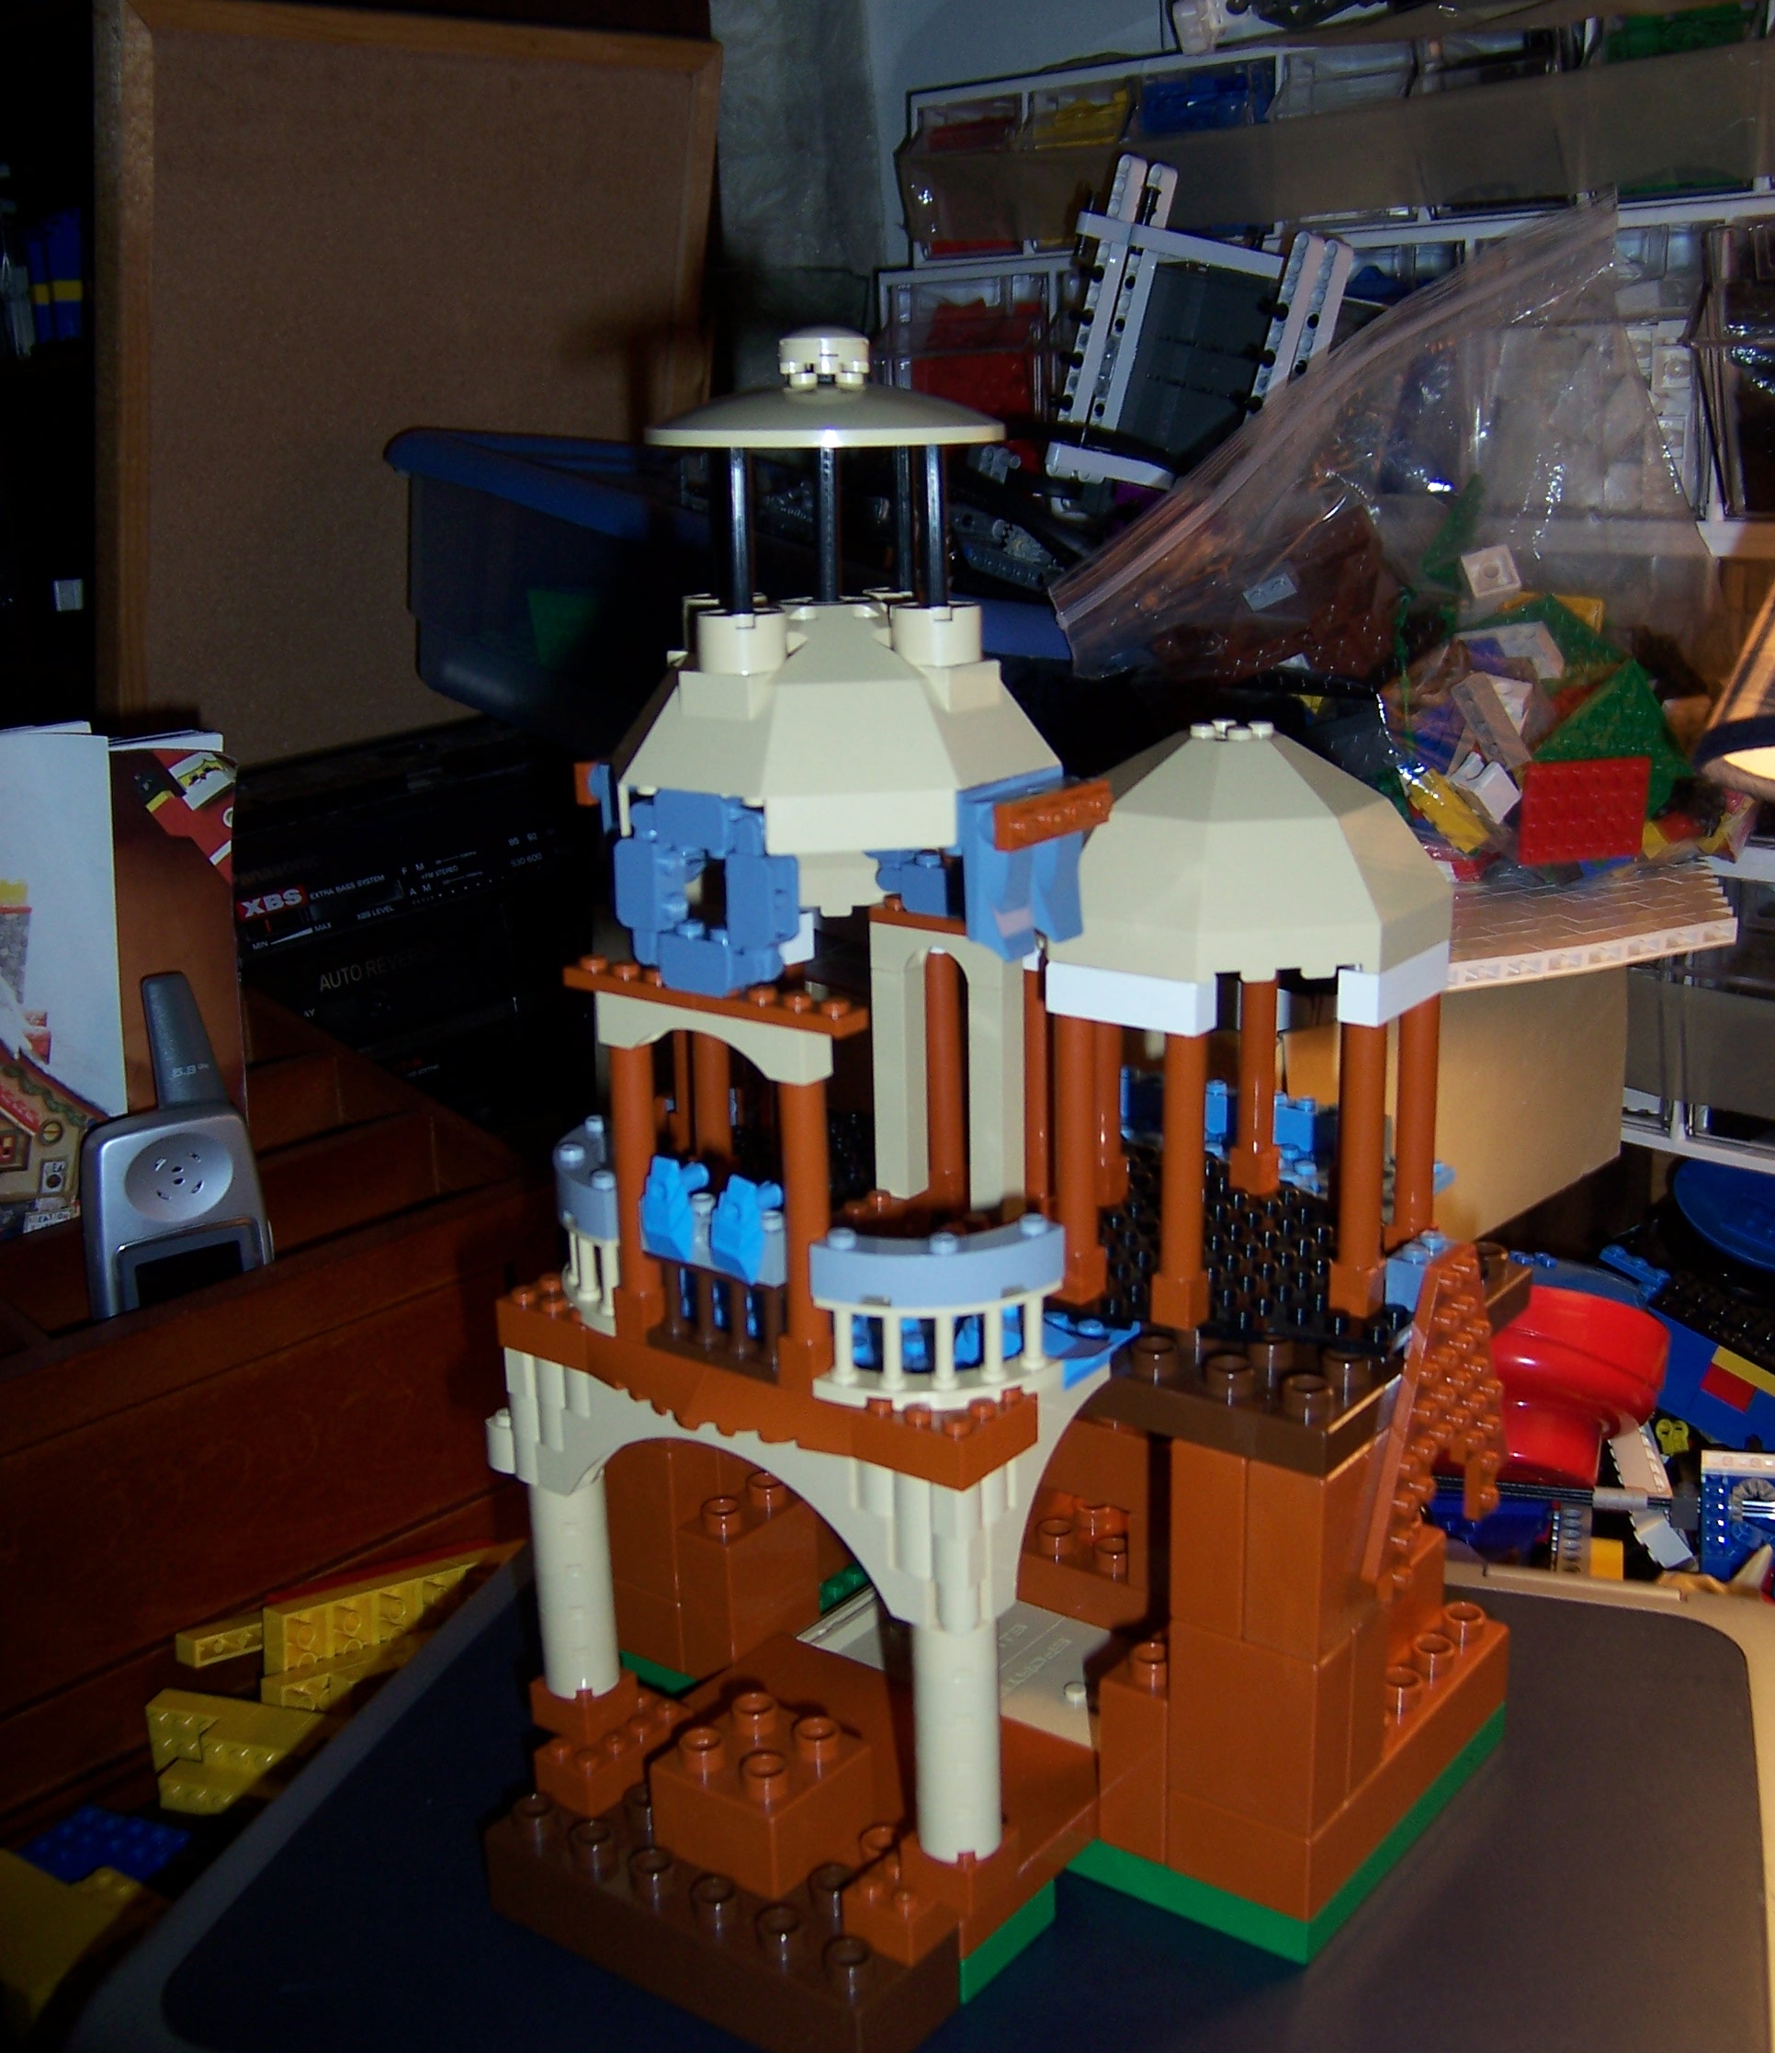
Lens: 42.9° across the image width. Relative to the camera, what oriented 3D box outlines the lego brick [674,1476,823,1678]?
[{"bbox_3d":[-0.032,0.129,0.531,0.016,0.042,0.032,11,20,36],"label":"lego brick"}]

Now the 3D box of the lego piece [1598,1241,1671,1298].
[{"bbox_3d":[0.244,0.080,0.738,0.024,0.005,0.016,31,52,31],"label":"lego piece"}]

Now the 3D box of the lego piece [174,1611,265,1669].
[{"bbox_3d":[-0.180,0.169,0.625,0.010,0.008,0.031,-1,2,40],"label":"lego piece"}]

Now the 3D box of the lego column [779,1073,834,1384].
[{"bbox_3d":[-0.015,0.036,0.398,0.008,0.058,0.008,10,19,36],"label":"lego column"}]

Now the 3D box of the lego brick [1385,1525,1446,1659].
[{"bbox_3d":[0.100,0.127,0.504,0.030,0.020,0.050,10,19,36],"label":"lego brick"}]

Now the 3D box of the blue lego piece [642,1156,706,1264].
[{"bbox_3d":[-0.039,0.034,0.412,0.007,0.018,0.011,10,19,36],"label":"blue lego piece"}]

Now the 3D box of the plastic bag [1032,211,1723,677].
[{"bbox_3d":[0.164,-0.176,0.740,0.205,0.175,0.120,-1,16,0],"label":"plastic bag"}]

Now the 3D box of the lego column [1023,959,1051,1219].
[{"bbox_3d":[0.033,0.017,0.477,0.008,0.058,0.008,-1,16,0],"label":"lego column"}]

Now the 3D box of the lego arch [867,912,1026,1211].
[{"bbox_3d":[0.012,0.008,0.466,0.033,0.058,0.008,11,20,36],"label":"lego arch"}]

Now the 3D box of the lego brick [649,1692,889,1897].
[{"bbox_3d":[-0.025,0.151,0.451,0.032,0.023,0.032,11,20,36],"label":"lego brick"}]

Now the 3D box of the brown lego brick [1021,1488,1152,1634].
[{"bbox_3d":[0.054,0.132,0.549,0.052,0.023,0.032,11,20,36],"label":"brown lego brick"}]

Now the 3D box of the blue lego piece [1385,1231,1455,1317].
[{"bbox_3d":[0.106,0.048,0.449,0.008,0.011,0.016,10,19,36],"label":"blue lego piece"}]

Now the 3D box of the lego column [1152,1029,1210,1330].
[{"bbox_3d":[0.056,0.028,0.428,0.008,0.058,0.008,11,20,36],"label":"lego column"}]

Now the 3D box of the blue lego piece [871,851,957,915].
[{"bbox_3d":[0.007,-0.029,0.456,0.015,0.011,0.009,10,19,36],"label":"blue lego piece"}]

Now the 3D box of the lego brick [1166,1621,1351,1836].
[{"bbox_3d":[0.073,0.133,0.443,0.032,0.041,0.016,10,19,36],"label":"lego brick"}]

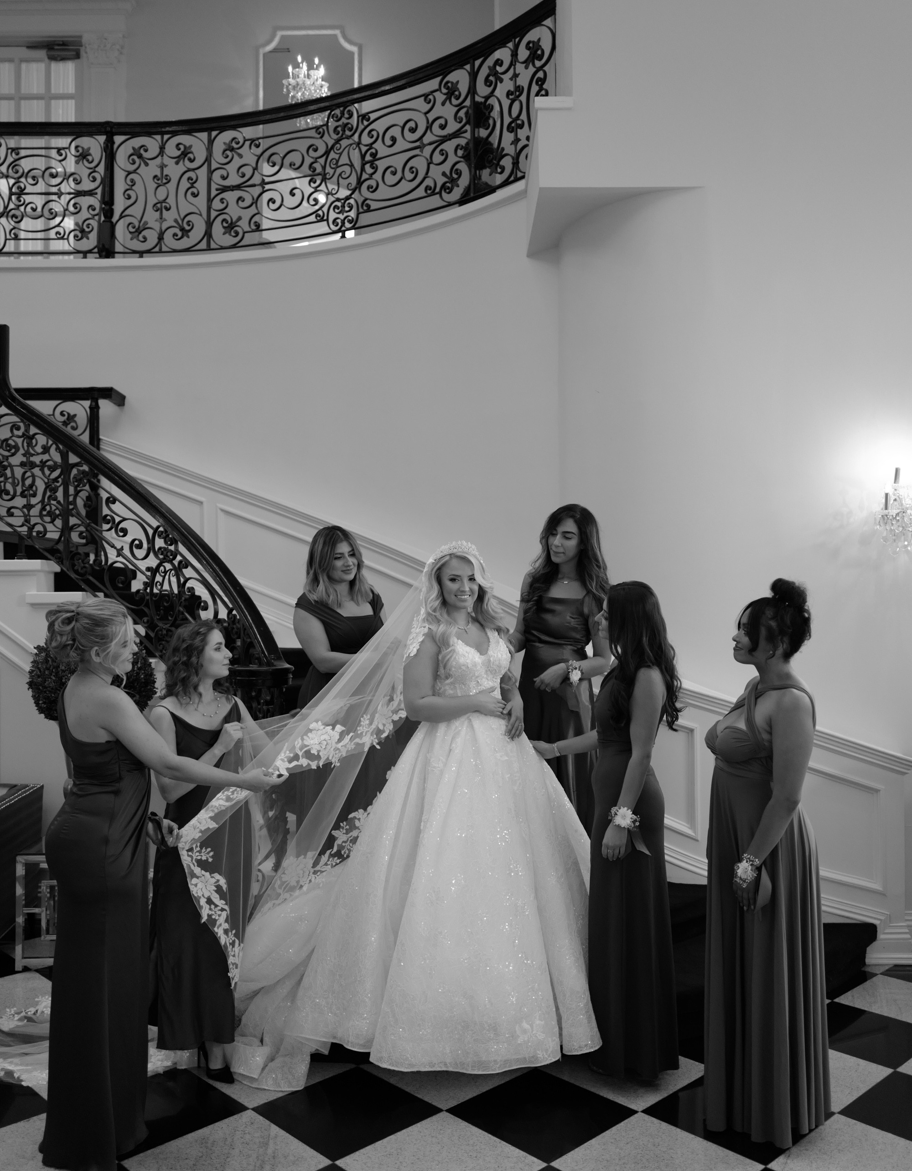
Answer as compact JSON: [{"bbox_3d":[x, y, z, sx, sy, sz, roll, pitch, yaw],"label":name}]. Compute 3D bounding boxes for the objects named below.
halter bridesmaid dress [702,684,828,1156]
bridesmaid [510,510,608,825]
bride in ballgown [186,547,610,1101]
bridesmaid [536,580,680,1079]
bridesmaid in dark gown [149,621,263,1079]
[{"bbox_3d":[0.995,1.020,3.420,0.400,1.440,0.410,0,0,-28],"label":"halter bridesmaid dress"},{"bbox_3d":[0.440,0.520,4.450,0.470,1.720,0.400,0,0,14],"label":"bridesmaid"},{"bbox_3d":[-0.220,0.768,4.050,1.500,1.885,1.200,0,0,-30],"label":"bride in ballgown"},{"bbox_3d":[0.560,0.862,3.870,0.520,1.755,0.460,0,0,23],"label":"bridesmaid"},{"bbox_3d":[-0.905,0.935,3.840,0.450,1.610,0.400,0,0,-41],"label":"bridesmaid in dark gown"}]

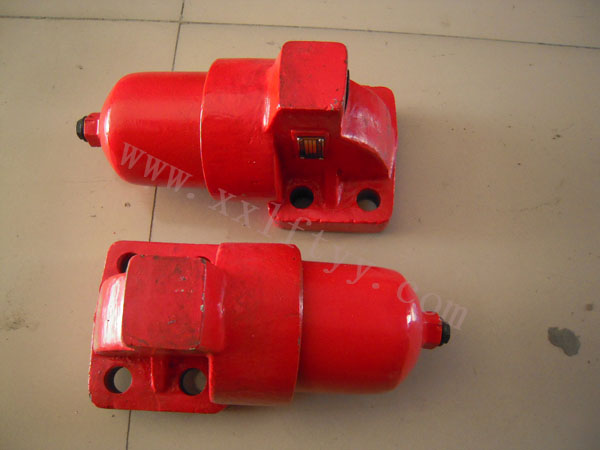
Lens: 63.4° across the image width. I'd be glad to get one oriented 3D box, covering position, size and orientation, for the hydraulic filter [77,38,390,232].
[{"bbox_3d":[-0.043,-0.070,0.341,0.235,0.128,0.115,2,73,-2],"label":"hydraulic filter"}]

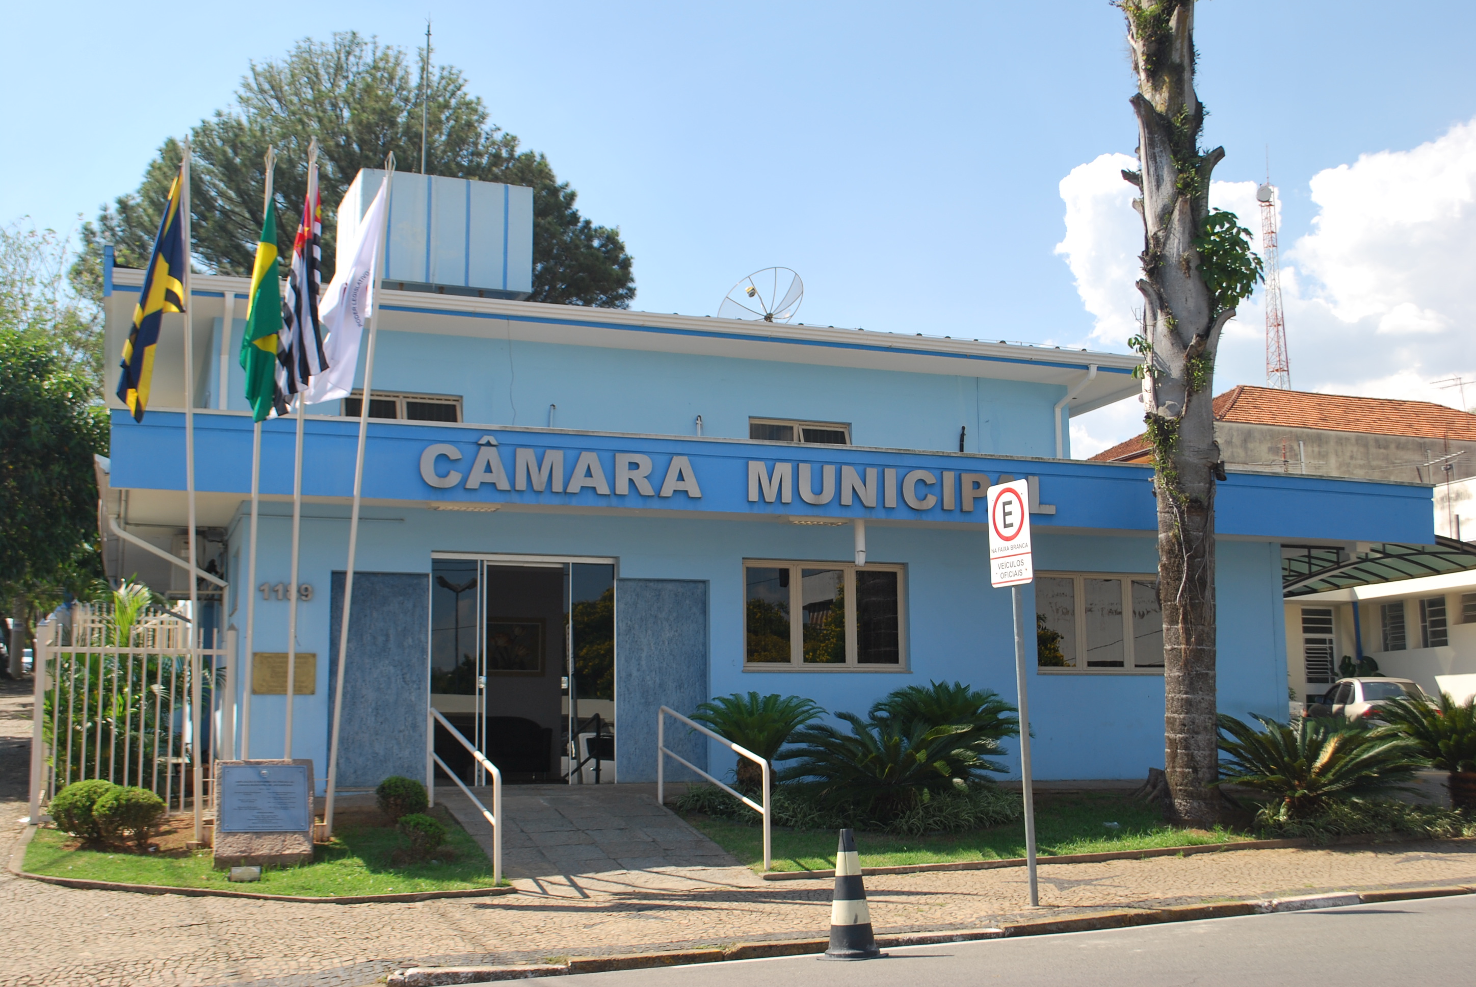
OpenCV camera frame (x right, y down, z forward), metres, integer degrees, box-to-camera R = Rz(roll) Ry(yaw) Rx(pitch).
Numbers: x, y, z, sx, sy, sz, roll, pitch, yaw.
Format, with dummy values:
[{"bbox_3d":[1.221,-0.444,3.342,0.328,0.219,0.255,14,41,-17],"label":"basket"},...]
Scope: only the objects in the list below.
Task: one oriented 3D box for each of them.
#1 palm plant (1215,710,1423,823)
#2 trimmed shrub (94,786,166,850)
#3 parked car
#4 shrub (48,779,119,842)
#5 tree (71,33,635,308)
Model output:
[{"bbox_3d":[5.825,2.737,16.044,1.954,1.086,1.829,3,-9,-19],"label":"palm plant"},{"bbox_3d":[-4.968,2.655,13.100,0.580,0.530,0.560,3,-9,-21],"label":"trimmed shrub"},{"bbox_3d":[12.918,4.488,32.700,1.620,1.410,4.050,-1,-8,2],"label":"parked car"},{"bbox_3d":[-5.642,2.737,13.850,0.620,0.540,0.620,3,-9,-21],"label":"shrub"},{"bbox_3d":[-9.025,-2.230,36.596,13.286,17.460,12.622,3,-9,-21],"label":"tree"}]

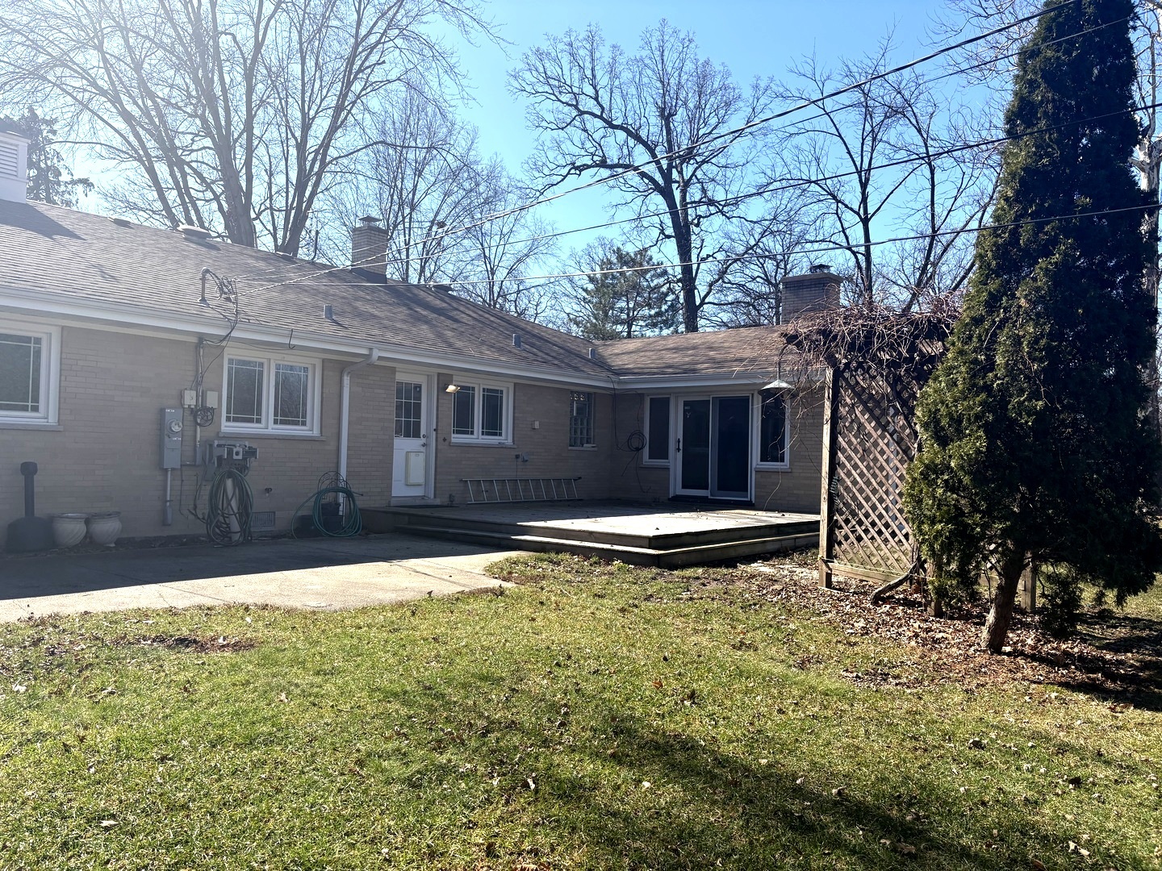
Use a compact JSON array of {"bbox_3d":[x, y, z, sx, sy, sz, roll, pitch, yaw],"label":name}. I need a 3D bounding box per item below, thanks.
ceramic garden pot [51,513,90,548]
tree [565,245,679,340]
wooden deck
[{"bbox_3d":[-5.756,1.069,9.830,0.360,0.360,0.360,3,-2,-30],"label":"ceramic garden pot"},{"bbox_3d":[2.129,-3.900,46.000,6.200,12.500,6.200,2,-1,3],"label":"tree"},{"bbox_3d":[0.716,1.417,14.044,5.590,0.310,6.670,1,-2,38],"label":"wooden deck"}]

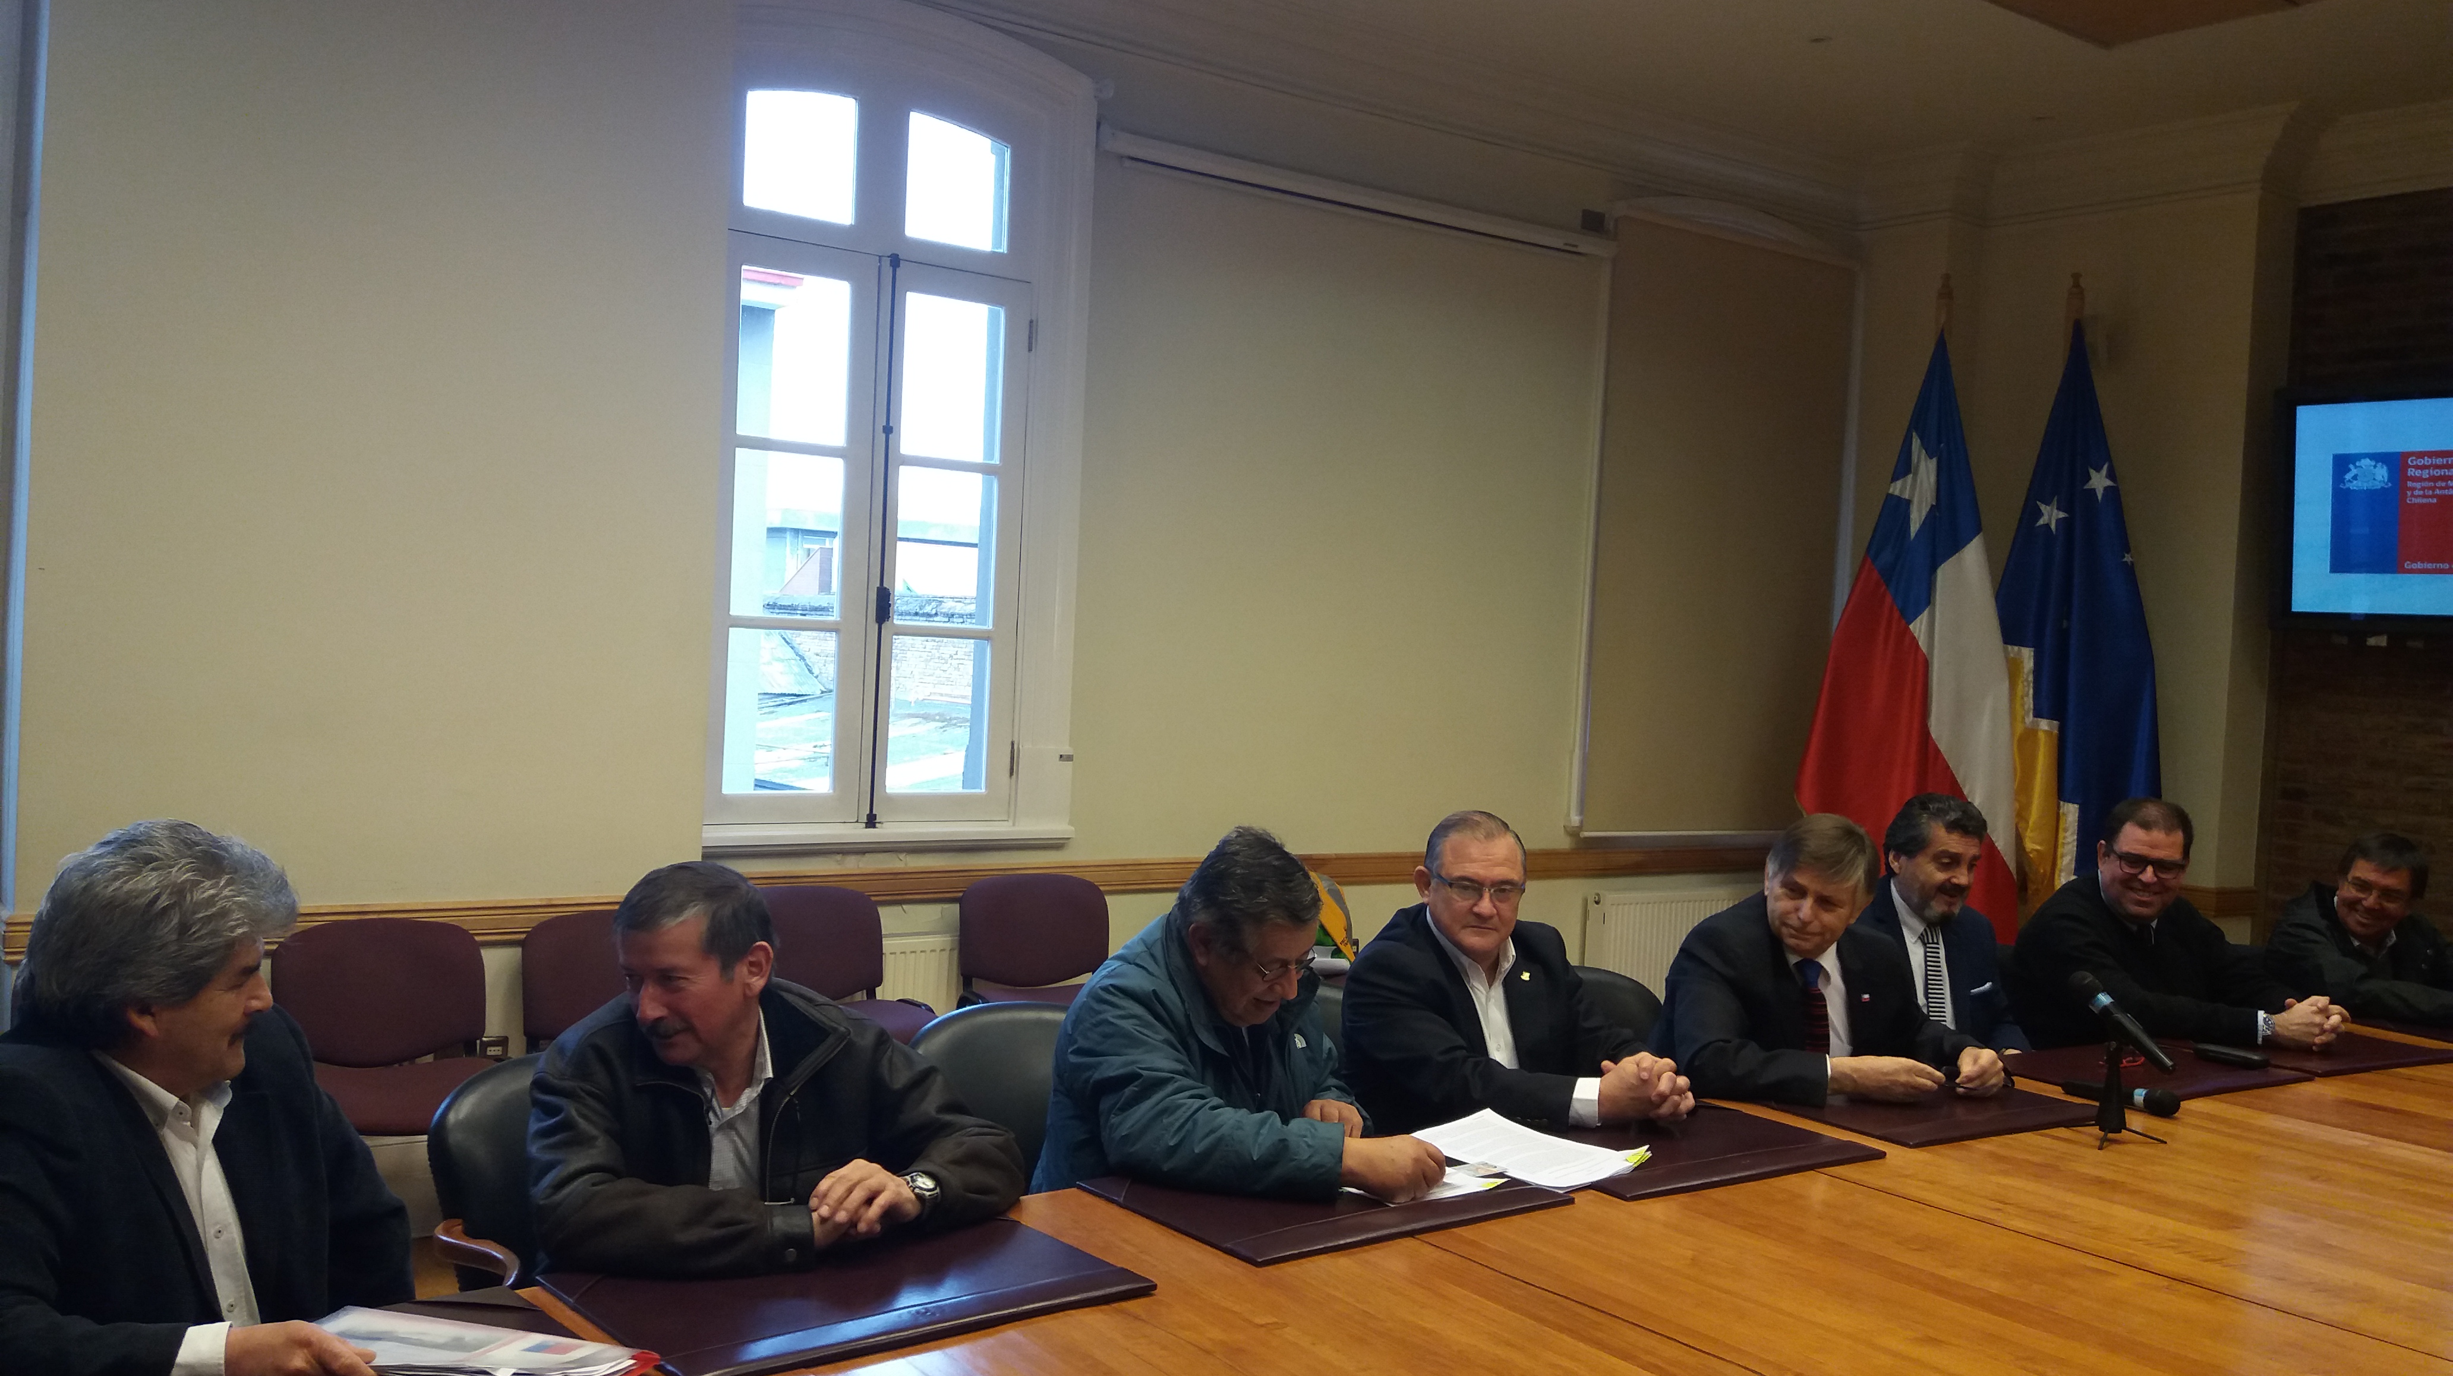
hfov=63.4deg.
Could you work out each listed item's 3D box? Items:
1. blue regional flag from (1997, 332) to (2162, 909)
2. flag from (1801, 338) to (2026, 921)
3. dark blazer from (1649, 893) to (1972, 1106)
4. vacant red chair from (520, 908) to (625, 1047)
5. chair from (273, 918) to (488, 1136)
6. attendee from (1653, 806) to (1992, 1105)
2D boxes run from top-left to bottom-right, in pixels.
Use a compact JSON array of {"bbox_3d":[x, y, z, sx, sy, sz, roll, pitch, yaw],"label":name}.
[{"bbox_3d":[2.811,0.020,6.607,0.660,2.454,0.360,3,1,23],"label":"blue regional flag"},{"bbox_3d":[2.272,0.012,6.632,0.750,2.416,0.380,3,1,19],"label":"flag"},{"bbox_3d":[1.003,0.685,3.691,0.560,0.580,0.520,2,2,-35],"label":"dark blazer"},{"bbox_3d":[-1.321,0.934,4.565,0.530,0.810,0.560,2,2,-35],"label":"vacant red chair"},{"bbox_3d":[-1.763,0.919,4.227,0.530,0.810,0.560,2,2,-35],"label":"chair"},{"bbox_3d":[1.000,0.846,3.687,0.570,1.260,0.700,2,2,-35],"label":"attendee"}]

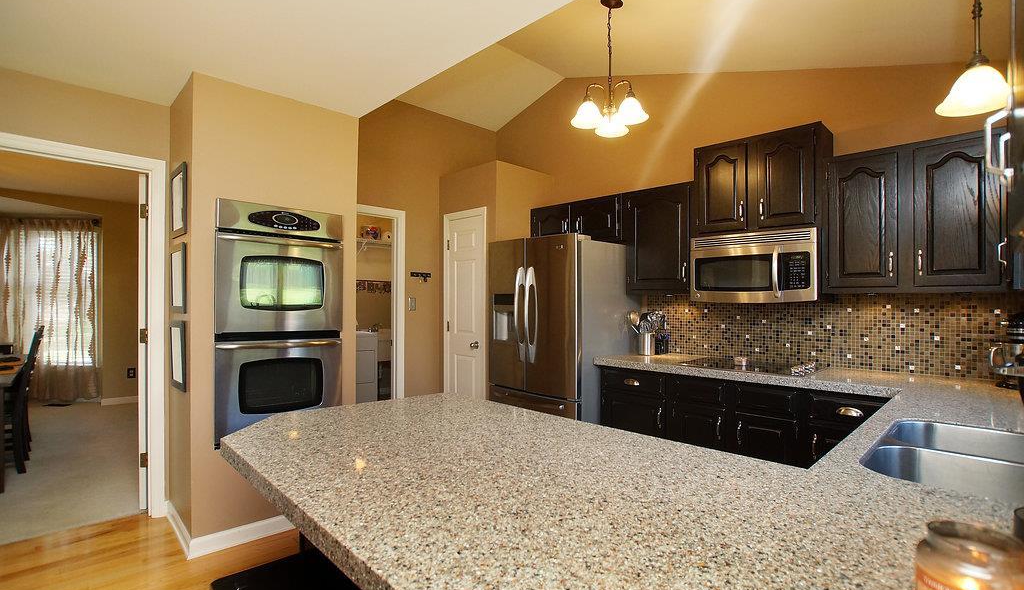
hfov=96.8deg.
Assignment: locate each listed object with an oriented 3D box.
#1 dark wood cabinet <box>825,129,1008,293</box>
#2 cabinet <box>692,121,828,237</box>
[{"bbox_3d":[2.127,-0.391,2.446,0.712,0.764,0.335,0,0,45],"label":"dark wood cabinet"},{"bbox_3d":[1.611,-0.689,2.958,0.743,0.613,0.330,0,0,45],"label":"cabinet"}]

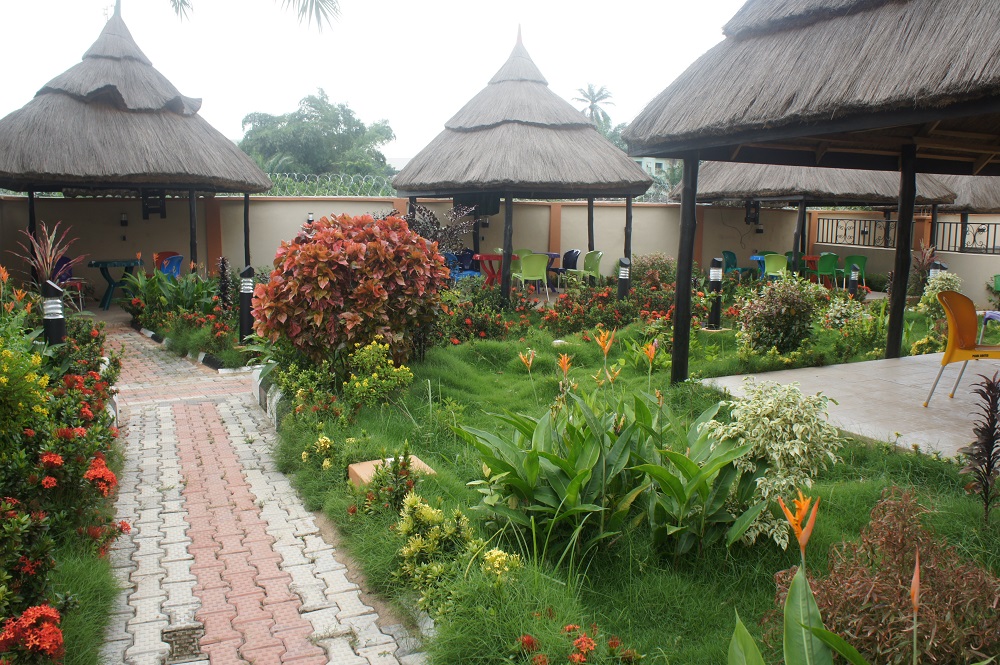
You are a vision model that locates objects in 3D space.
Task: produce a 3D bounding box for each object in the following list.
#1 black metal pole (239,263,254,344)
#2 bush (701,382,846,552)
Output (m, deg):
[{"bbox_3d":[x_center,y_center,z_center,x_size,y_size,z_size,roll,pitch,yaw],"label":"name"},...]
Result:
[{"bbox_3d":[-2.954,-0.322,8.750,0.160,0.920,0.160,-1,8,-11],"label":"black metal pole"},{"bbox_3d":[1.186,0.548,3.250,0.580,0.690,0.550,3,8,20],"label":"bush"}]

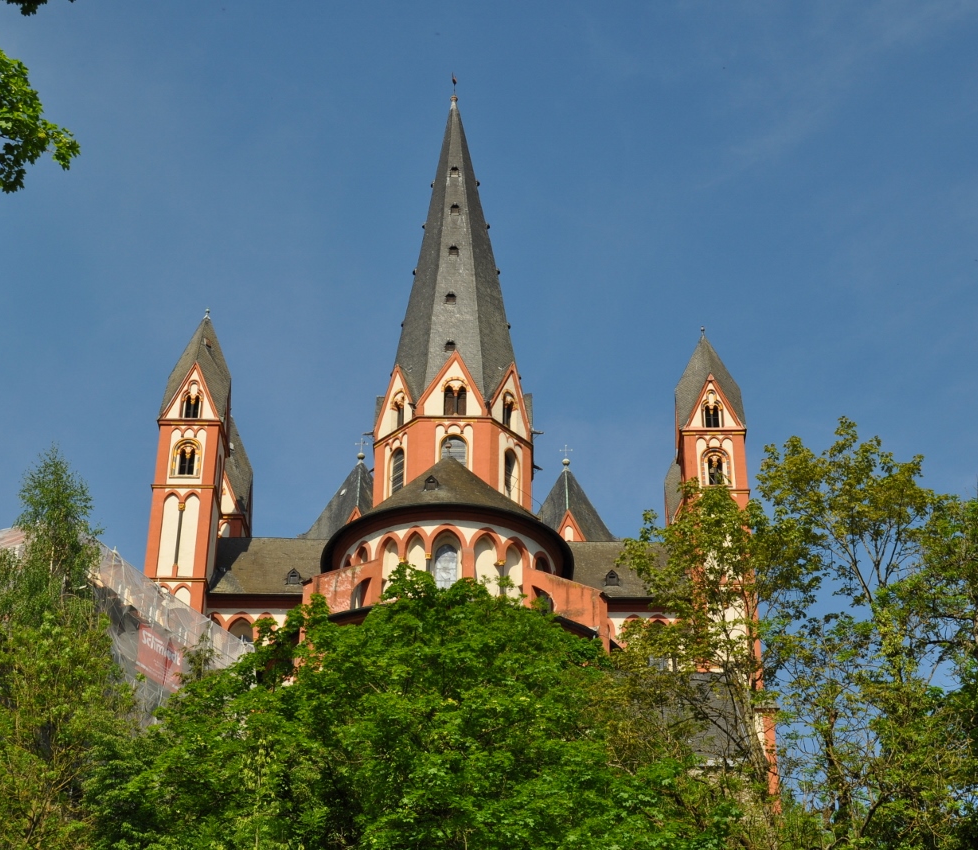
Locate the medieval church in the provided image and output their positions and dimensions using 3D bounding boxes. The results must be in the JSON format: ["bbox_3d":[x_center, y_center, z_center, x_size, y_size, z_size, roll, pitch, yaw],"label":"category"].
[{"bbox_3d":[-2.600,5.910,125.060,37.500,66.000,56.500,1,-30,-1],"label":"medieval church"}]

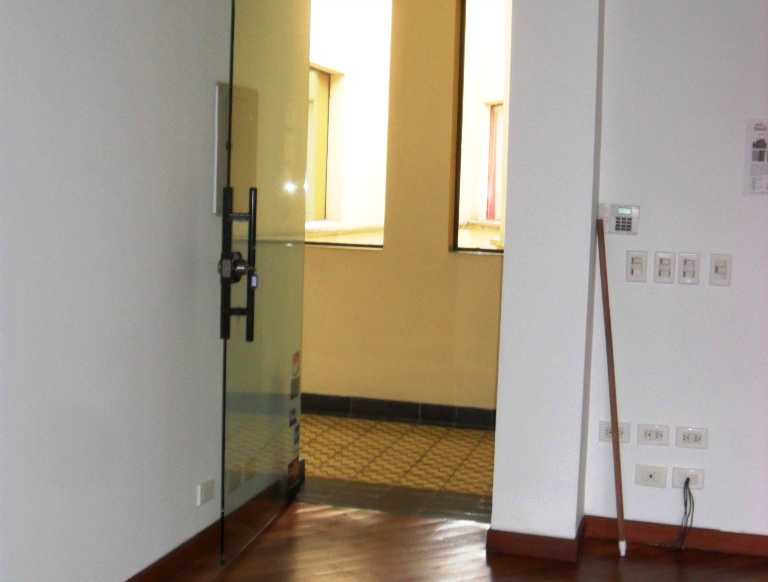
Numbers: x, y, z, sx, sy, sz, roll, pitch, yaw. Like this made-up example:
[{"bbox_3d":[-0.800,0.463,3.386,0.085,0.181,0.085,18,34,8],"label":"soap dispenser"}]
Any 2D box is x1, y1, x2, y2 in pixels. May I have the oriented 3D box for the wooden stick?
[{"bbox_3d":[0.835,0.346,3.802,0.023,1.237,0.023,-4,-5,15],"label":"wooden stick"}]

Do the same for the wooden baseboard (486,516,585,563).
[{"bbox_3d":[0.567,0.904,3.844,0.327,0.084,0.296,3,4,14],"label":"wooden baseboard"}]

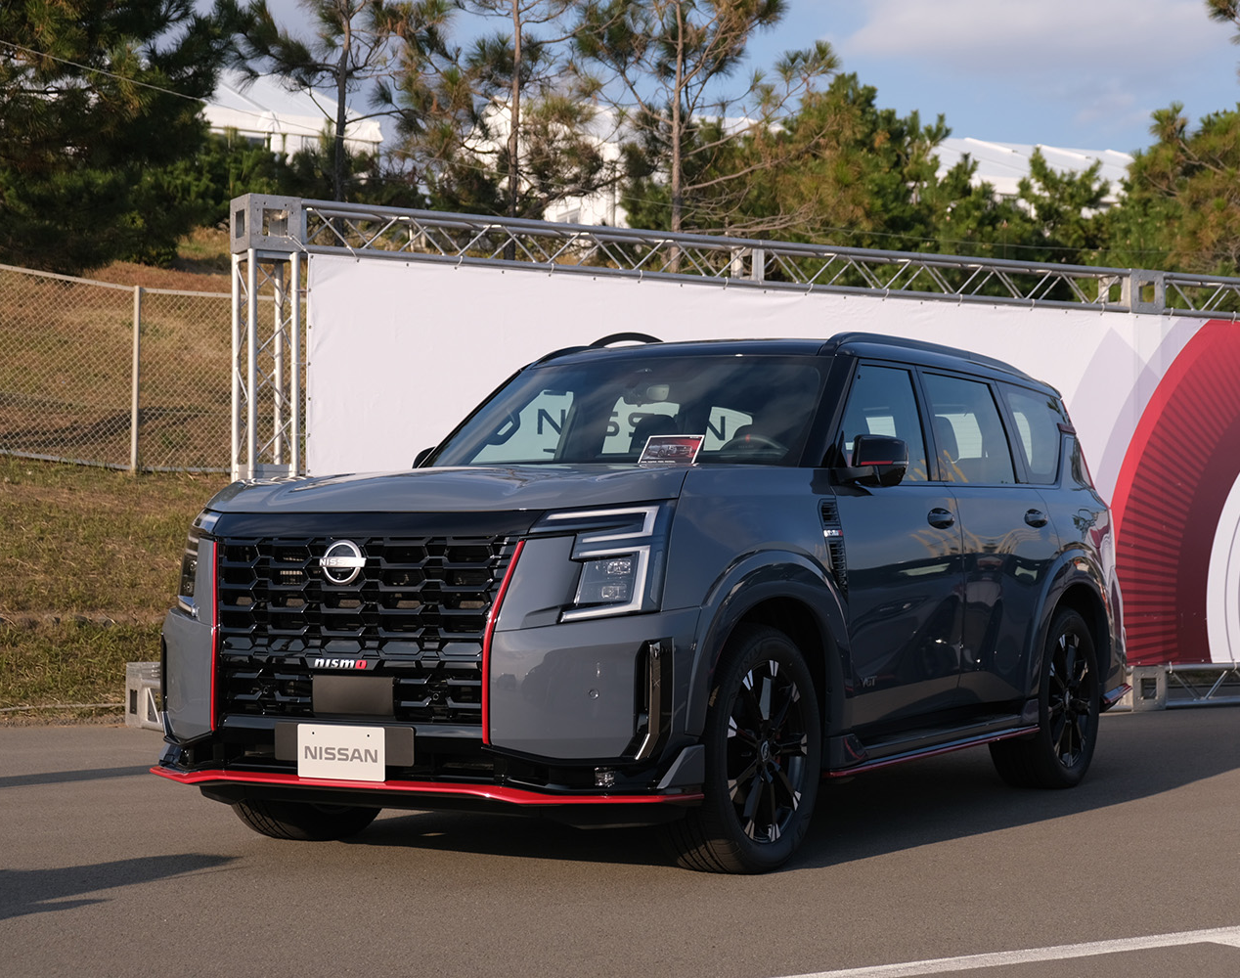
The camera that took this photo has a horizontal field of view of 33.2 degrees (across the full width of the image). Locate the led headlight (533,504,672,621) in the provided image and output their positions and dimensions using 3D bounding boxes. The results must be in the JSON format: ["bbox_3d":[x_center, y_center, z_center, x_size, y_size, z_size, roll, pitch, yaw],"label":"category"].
[{"bbox_3d":[-0.052,0.220,6.226,0.335,0.375,0.310,-1,-3,30],"label":"led headlight"}]

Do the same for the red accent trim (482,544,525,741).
[{"bbox_3d":[-0.344,0.453,6.149,0.090,0.612,0.110,-1,-3,30],"label":"red accent trim"}]

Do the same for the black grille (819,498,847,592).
[{"bbox_3d":[0.734,0.205,7.210,0.040,0.335,0.220,-1,-3,30],"label":"black grille"}]

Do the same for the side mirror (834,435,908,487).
[{"bbox_3d":[0.889,-0.096,7.317,0.240,0.195,0.220,-1,-3,30],"label":"side mirror"}]

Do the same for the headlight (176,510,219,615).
[{"bbox_3d":[-1.395,0.247,7.010,0.335,0.375,0.310,-1,-3,30],"label":"headlight"}]

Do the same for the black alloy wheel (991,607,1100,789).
[{"bbox_3d":[1.921,0.940,9.436,0.285,0.822,0.826,-1,-3,30],"label":"black alloy wheel"}]

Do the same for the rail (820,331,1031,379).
[{"bbox_3d":[1.355,-0.538,8.928,0.095,0.165,2.400,-1,-3,30],"label":"rail"}]

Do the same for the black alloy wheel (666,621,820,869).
[{"bbox_3d":[0.370,0.835,6.783,0.285,0.822,0.826,-1,-3,30],"label":"black alloy wheel"}]

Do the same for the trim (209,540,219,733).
[{"bbox_3d":[-1.311,0.473,6.714,0.090,0.612,0.110,-1,-3,30],"label":"trim"}]

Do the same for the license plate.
[{"bbox_3d":[-0.854,0.808,6.366,0.330,0.165,0.012,-1,-3,30],"label":"license plate"}]

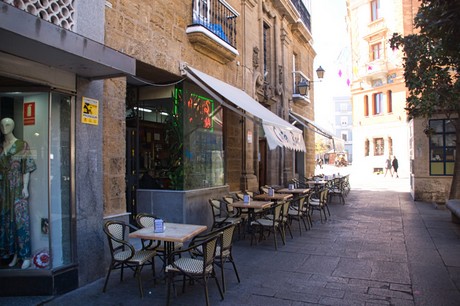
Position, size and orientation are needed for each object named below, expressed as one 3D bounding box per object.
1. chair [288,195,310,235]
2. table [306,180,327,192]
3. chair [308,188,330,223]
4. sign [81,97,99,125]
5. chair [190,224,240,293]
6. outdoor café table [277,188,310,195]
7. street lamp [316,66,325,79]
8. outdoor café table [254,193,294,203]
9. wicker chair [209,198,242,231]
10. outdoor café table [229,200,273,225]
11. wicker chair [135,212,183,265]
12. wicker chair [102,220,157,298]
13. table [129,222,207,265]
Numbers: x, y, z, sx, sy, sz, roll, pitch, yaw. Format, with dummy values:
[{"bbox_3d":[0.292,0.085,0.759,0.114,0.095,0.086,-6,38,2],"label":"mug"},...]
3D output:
[{"bbox_3d":[1.406,1.341,7.637,0.570,0.830,0.550,-1,-1,29],"label":"chair"},{"bbox_3d":[3.120,1.436,12.400,0.720,0.750,0.720,-1,-1,26],"label":"table"},{"bbox_3d":[2.228,1.356,8.957,0.570,0.830,0.550,-1,-1,34],"label":"chair"},{"bbox_3d":[-1.953,-0.580,4.808,0.010,0.350,0.275,-1,-1,23],"label":"sign"},{"bbox_3d":[-0.220,1.344,4.629,0.580,0.860,0.560,-1,-2,26],"label":"chair"},{"bbox_3d":[1.947,1.515,10.466,0.780,0.750,0.780,-1,-2,25],"label":"outdoor café table"},{"bbox_3d":[4.346,-3.853,16.500,0.370,0.600,0.370,-1,-1,26],"label":"street lamp"},{"bbox_3d":[1.146,1.487,8.937,0.780,0.750,0.780,-1,-2,25],"label":"outdoor café table"},{"bbox_3d":[-0.030,1.329,6.600,0.570,0.830,0.550,-1,-1,26],"label":"wicker chair"},{"bbox_3d":[0.471,1.458,7.417,0.780,0.750,0.780,-1,-2,24],"label":"outdoor café table"},{"bbox_3d":[-0.960,1.308,4.850,0.570,0.830,0.550,-1,-1,33],"label":"wicker chair"},{"bbox_3d":[-1.295,1.353,4.509,0.580,0.860,0.560,-1,-1,17],"label":"wicker chair"},{"bbox_3d":[-0.815,1.404,4.548,0.780,0.750,0.780,-1,-1,17],"label":"table"}]

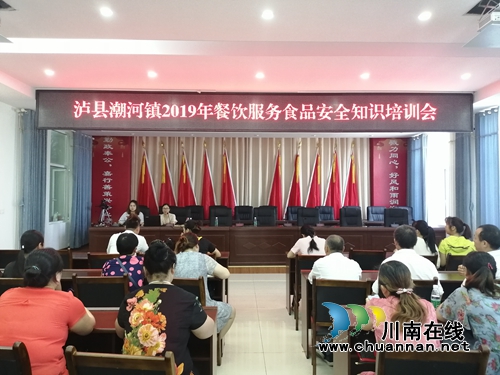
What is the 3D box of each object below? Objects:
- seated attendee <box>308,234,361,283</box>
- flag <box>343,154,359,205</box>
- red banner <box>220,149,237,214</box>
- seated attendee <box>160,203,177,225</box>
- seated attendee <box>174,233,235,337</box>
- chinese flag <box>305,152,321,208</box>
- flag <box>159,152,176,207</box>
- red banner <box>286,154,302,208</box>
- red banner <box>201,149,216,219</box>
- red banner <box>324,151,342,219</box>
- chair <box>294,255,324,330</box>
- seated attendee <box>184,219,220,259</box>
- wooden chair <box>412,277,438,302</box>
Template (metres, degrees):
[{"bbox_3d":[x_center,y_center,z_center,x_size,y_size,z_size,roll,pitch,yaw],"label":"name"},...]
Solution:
[{"bbox_3d":[0.749,1.035,3.505,0.510,1.210,0.750,0,-2,-1],"label":"seated attendee"},{"bbox_3d":[3.049,-0.003,11.866,0.560,2.131,0.320,0,-2,-1],"label":"flag"},{"bbox_3d":[-0.634,-0.080,11.500,0.480,2.100,0.200,0,-2,-1],"label":"red banner"},{"bbox_3d":[-1.870,1.010,8.819,0.480,1.270,0.680,0,-2,-1],"label":"seated attendee"},{"bbox_3d":[-0.478,1.038,3.620,0.600,1.240,0.800,0,-2,11],"label":"seated attendee"},{"bbox_3d":[1.886,-0.003,11.844,0.570,2.127,0.320,0,-2,-1],"label":"chinese flag"},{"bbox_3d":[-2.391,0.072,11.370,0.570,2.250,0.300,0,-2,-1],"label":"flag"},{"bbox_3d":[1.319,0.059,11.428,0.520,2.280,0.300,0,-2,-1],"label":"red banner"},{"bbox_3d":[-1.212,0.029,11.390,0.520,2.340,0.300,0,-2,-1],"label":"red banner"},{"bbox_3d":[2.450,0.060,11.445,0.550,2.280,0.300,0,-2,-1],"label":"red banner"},{"bbox_3d":[0.797,1.227,4.701,0.480,0.900,0.550,0,-2,5],"label":"chair"},{"bbox_3d":[-0.647,1.072,5.000,0.520,1.270,0.750,0,-2,-4],"label":"seated attendee"},{"bbox_3d":[1.360,1.217,3.560,0.475,0.900,0.540,0,-2,-1],"label":"wooden chair"}]

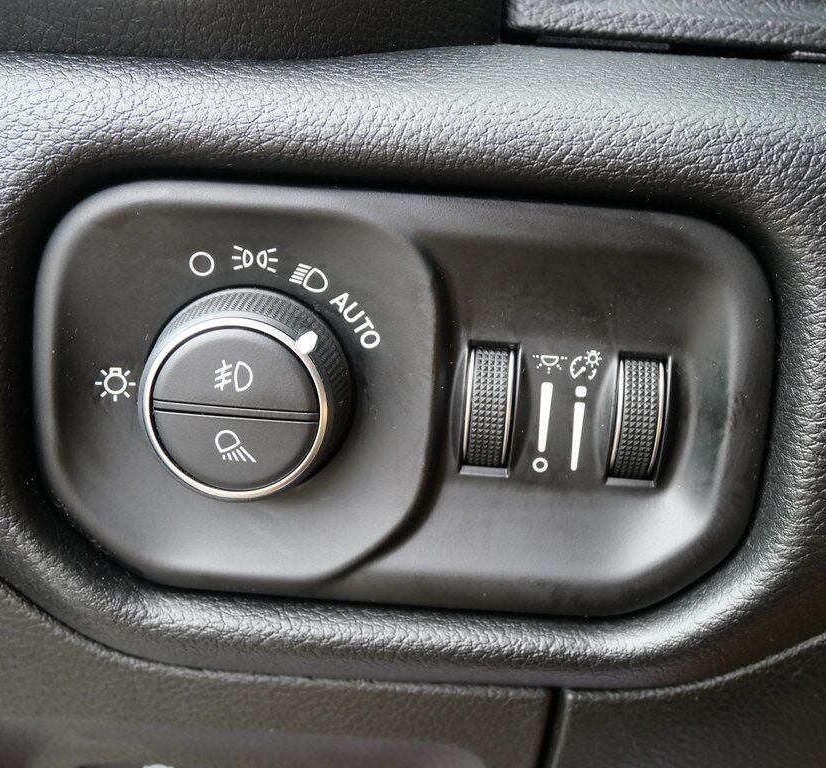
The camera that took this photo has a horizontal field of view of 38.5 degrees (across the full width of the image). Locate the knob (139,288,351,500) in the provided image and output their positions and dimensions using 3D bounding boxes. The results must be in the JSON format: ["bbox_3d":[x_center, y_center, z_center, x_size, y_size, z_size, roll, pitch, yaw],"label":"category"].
[{"bbox_3d":[-0.034,0.003,0.235,0.042,0.042,0.019,4,8,-2],"label":"knob"}]

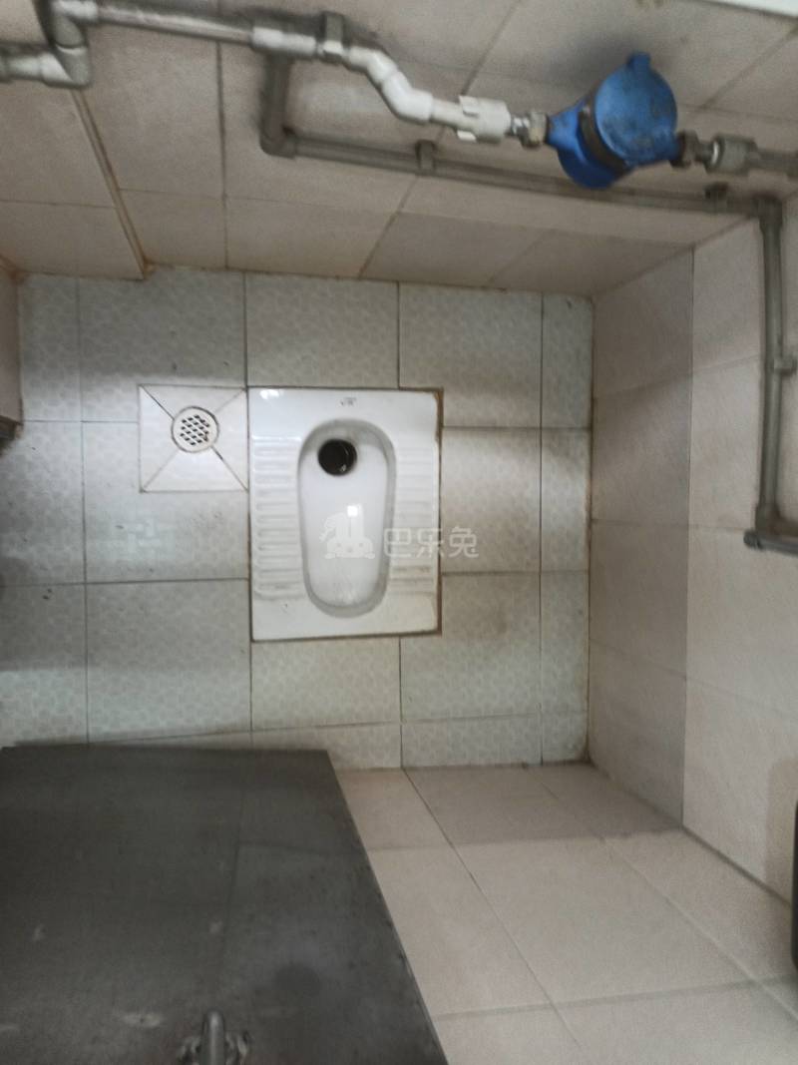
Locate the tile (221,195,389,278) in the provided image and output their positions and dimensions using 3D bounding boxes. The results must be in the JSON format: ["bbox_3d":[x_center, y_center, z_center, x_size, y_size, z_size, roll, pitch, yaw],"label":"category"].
[{"bbox_3d":[-0.160,-0.486,1.284,0.255,0.356,0.010,1,92,-12],"label":"tile"}]

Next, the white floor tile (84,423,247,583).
[{"bbox_3d":[-0.439,-0.056,1.461,0.301,0.010,0.300,-1,92,-12],"label":"white floor tile"}]

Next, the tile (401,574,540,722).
[{"bbox_3d":[0.156,0.245,1.659,0.312,0.010,0.312,-1,93,-12],"label":"tile"}]

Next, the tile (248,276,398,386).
[{"bbox_3d":[-0.144,-0.384,1.480,0.293,0.010,0.209,-1,93,-12],"label":"tile"}]

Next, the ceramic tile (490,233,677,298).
[{"bbox_3d":[0.327,-0.492,1.422,0.241,0.358,0.010,0,92,-12],"label":"ceramic tile"}]

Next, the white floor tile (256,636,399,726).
[{"bbox_3d":[-0.148,0.314,1.595,0.312,0.010,0.181,-1,93,-12],"label":"white floor tile"}]

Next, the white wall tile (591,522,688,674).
[{"bbox_3d":[0.446,0.108,1.450,0.010,0.346,0.255,-1,93,-14],"label":"white wall tile"}]

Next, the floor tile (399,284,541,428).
[{"bbox_3d":[0.156,-0.370,1.633,0.312,0.010,0.296,-1,93,-12],"label":"floor tile"}]

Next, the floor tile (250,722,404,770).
[{"bbox_3d":[-0.141,0.435,1.543,0.301,0.010,0.091,-1,92,-12],"label":"floor tile"}]

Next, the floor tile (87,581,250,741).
[{"bbox_3d":[-0.431,0.239,1.450,0.299,0.010,0.298,-1,93,-12],"label":"floor tile"}]

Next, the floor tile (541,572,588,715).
[{"bbox_3d":[0.347,0.230,1.614,0.106,0.010,0.298,-1,93,-12],"label":"floor tile"}]

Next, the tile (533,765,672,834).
[{"bbox_3d":[0.369,0.498,1.468,0.151,0.352,0.010,0,92,-12],"label":"tile"}]

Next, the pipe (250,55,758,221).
[{"bbox_3d":[0.177,-0.430,0.857,0.658,0.215,0.028,1,93,-12],"label":"pipe"}]

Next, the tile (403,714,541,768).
[{"bbox_3d":[0.153,0.435,1.607,0.301,0.010,0.100,-1,92,-12],"label":"tile"}]

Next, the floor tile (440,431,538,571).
[{"bbox_3d":[0.191,-0.063,1.593,0.218,0.010,0.301,0,92,-12],"label":"floor tile"}]

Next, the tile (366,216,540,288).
[{"bbox_3d":[0.087,-0.483,1.331,0.250,0.345,0.010,1,92,-12],"label":"tile"}]

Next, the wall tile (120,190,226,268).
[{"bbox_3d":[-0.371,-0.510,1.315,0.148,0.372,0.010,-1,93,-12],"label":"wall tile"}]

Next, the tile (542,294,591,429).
[{"bbox_3d":[0.351,-0.355,1.620,0.113,0.010,0.276,-1,92,-12],"label":"tile"}]

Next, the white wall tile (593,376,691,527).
[{"bbox_3d":[0.445,-0.143,1.435,0.010,0.344,0.250,-1,93,-14],"label":"white wall tile"}]

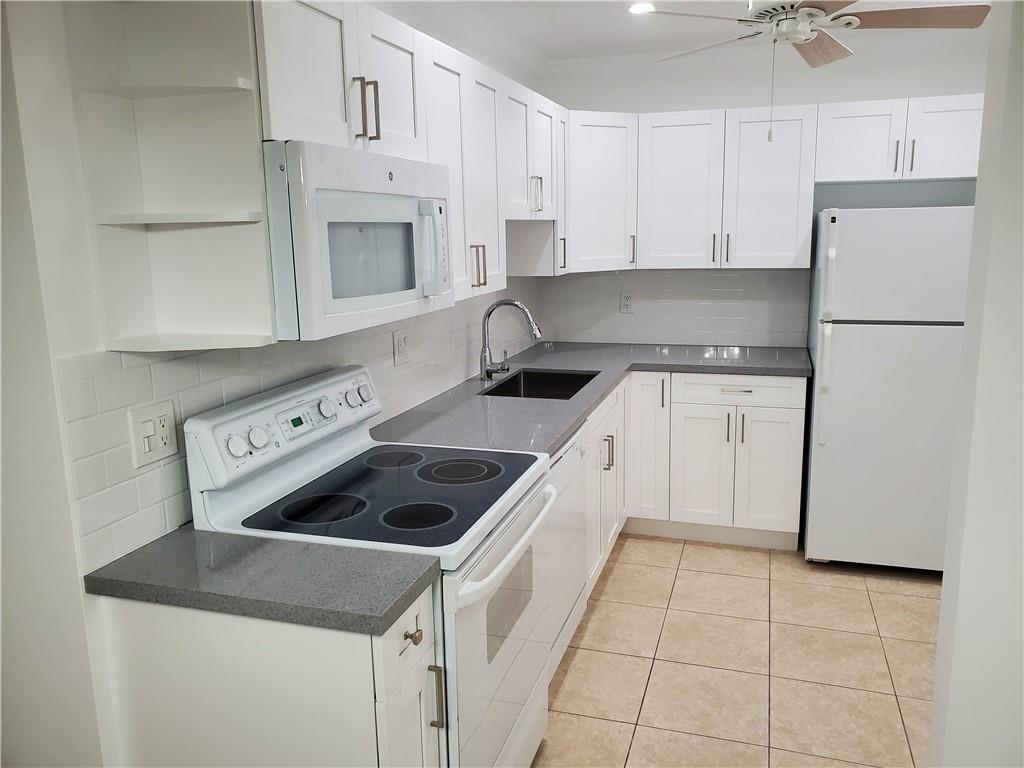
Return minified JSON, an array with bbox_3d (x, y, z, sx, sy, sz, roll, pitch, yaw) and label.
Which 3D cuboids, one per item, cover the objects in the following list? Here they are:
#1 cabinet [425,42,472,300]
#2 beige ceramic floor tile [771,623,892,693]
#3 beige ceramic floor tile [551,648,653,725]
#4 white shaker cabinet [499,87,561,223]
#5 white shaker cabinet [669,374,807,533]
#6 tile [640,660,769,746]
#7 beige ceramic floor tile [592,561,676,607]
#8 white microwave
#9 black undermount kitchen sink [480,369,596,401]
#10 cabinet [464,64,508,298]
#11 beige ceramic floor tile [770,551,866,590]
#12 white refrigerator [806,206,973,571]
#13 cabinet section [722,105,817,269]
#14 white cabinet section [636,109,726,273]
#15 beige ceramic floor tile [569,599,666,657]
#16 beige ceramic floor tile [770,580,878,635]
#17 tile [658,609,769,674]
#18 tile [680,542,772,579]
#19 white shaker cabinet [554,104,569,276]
[{"bbox_3d":[-0.344,-0.641,2.420,0.334,0.754,0.333,2,12,18],"label":"cabinet"},{"bbox_3d":[1.172,1.014,2.859,0.403,0.010,0.399,2,12,18],"label":"beige ceramic floor tile"},{"bbox_3d":[0.283,1.060,2.736,0.389,0.010,0.401,2,12,18],"label":"beige ceramic floor tile"},{"bbox_3d":[-0.072,-0.934,3.207,0.334,0.502,0.750,2,12,18],"label":"white shaker cabinet"},{"bbox_3d":[1.174,0.269,3.998,0.613,0.758,0.629,2,12,18],"label":"white shaker cabinet"},{"bbox_3d":[0.661,1.076,2.613,0.405,0.010,0.402,2,12,18],"label":"tile"},{"bbox_3d":[0.536,0.905,3.485,0.389,0.010,0.400,2,12,18],"label":"beige ceramic floor tile"},{"bbox_3d":[-0.462,-0.354,1.909,0.420,0.395,0.755,2,12,18],"label":"white microwave"},{"bbox_3d":[0.140,0.101,3.339,0.390,0.220,0.615,2,12,18],"label":"black undermount kitchen sink"},{"bbox_3d":[-0.239,-0.706,2.729,0.334,0.754,0.332,2,12,18],"label":"cabinet"},{"bbox_3d":[1.425,0.859,3.599,0.405,0.010,0.402,2,12,18],"label":"beige ceramic floor tile"},{"bbox_3d":[1.806,0.005,3.630,0.727,1.636,0.729,2,12,18],"label":"white refrigerator"},{"bbox_3d":[1.282,-0.967,3.849,0.415,0.756,0.338,2,11,18],"label":"cabinet section"},{"bbox_3d":[0.887,-0.984,3.979,0.419,0.756,0.338,2,11,18],"label":"white cabinet section"},{"bbox_3d":[0.410,0.983,3.111,0.389,0.010,0.399,2,12,18],"label":"beige ceramic floor tile"},{"bbox_3d":[1.299,0.937,3.228,0.405,0.010,0.402,2,12,18],"label":"beige ceramic floor tile"},{"bbox_3d":[0.787,0.998,2.984,0.405,0.010,0.402,2,12,18],"label":"tile"},{"bbox_3d":[1.038,0.843,3.727,0.405,0.010,0.402,2,12,18],"label":"tile"},{"bbox_3d":[0.074,-0.893,3.615,0.327,0.758,0.253,2,12,18],"label":"white shaker cabinet"}]

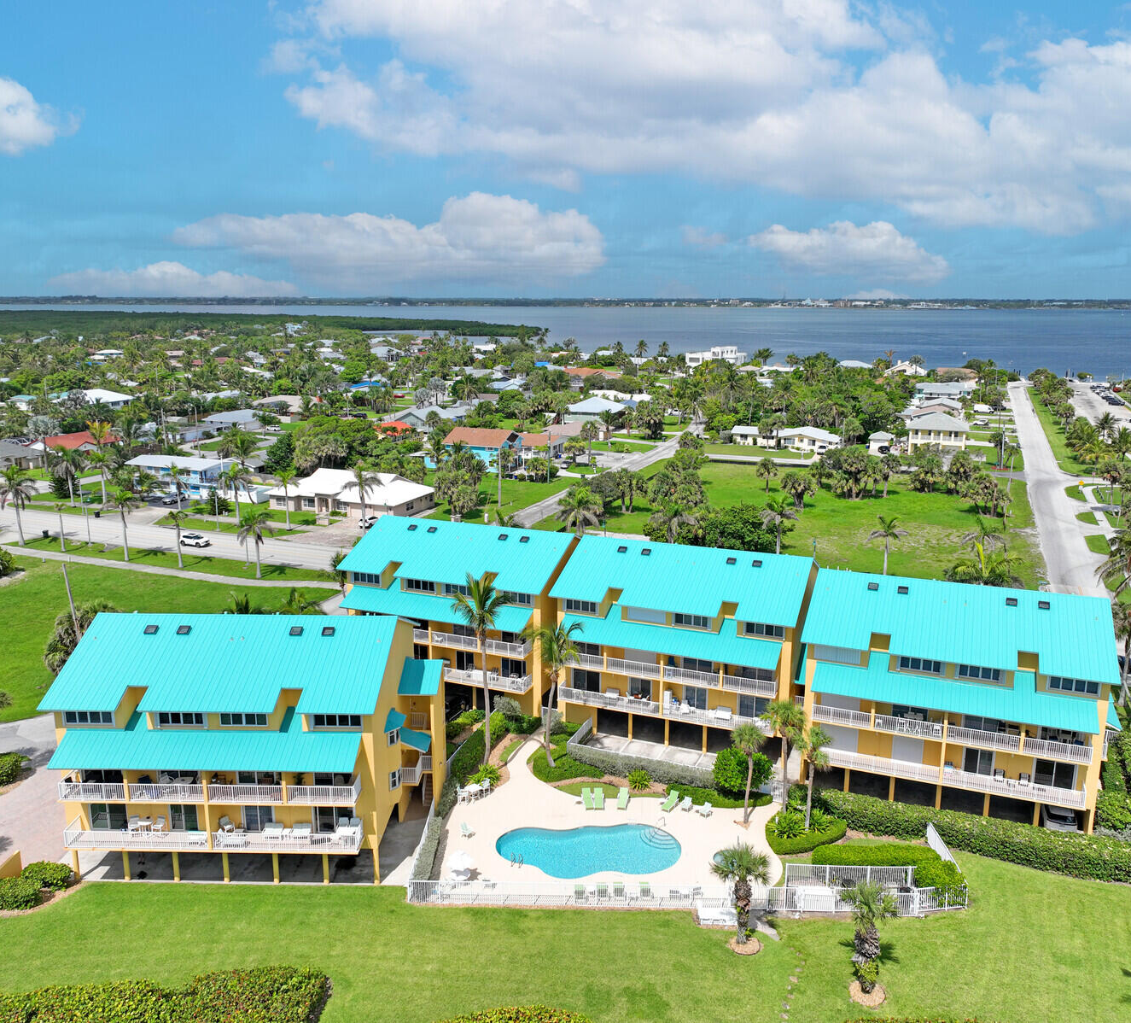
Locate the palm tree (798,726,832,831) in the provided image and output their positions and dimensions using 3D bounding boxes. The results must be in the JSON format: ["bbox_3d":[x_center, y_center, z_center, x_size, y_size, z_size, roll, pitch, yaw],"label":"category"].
[{"bbox_3d":[15.960,17.182,60.673,2.300,7.400,2.400,0,13,0],"label":"palm tree"}]

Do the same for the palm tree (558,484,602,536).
[{"bbox_3d":[1.951,1.643,124.356,5.715,10.559,5.715,0,13,0],"label":"palm tree"}]

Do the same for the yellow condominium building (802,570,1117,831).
[{"bbox_3d":[26.147,11.551,64.615,18.076,13.497,15.203,5,14,21],"label":"yellow condominium building"}]

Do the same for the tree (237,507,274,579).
[{"bbox_3d":[-37.759,3.797,115.704,4.500,9.000,4.500,0,13,0],"label":"tree"}]

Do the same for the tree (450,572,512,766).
[{"bbox_3d":[-5.715,11.011,64.974,4.158,14.034,4.158,-1,13,-5],"label":"tree"}]

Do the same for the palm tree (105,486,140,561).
[{"bbox_3d":[-58.317,1.751,125.181,4.491,9.984,4.491,0,13,0],"label":"palm tree"}]

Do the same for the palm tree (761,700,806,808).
[{"bbox_3d":[13.542,15.552,59.504,2.786,7.595,2.786,3,13,14],"label":"palm tree"}]

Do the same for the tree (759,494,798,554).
[{"bbox_3d":[25.916,3.483,115.401,4.653,10.918,4.653,0,13,0],"label":"tree"}]

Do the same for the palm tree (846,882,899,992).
[{"bbox_3d":[14.889,20.876,46.256,2.533,5.879,2.533,0,13,0],"label":"palm tree"}]

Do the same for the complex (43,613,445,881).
[{"bbox_3d":[-18.848,13.619,60.052,20.890,14.470,16.120,0,13,1],"label":"complex"}]

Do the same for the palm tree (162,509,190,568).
[{"bbox_3d":[-49.258,3.509,120.259,3.500,7.500,3.500,0,13,0],"label":"palm tree"}]

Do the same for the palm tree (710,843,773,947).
[{"bbox_3d":[8.761,19.369,47.740,3.103,5.342,3.103,3,13,12],"label":"palm tree"}]

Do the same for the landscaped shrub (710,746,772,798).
[{"bbox_3d":[12.108,18.032,65.378,4.100,3.650,3.900,0,13,0],"label":"landscaped shrub"}]

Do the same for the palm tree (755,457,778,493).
[{"bbox_3d":[35.972,-6.508,169.735,3.817,6.450,3.817,0,13,0],"label":"palm tree"}]

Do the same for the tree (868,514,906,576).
[{"bbox_3d":[37.415,5.096,110.925,4.351,9.745,4.351,0,13,0],"label":"tree"}]

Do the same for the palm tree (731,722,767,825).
[{"bbox_3d":[11.860,17.096,61.579,2.350,7.150,2.350,0,13,0],"label":"palm tree"}]

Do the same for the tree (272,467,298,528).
[{"bbox_3d":[-41.246,-1.782,139.665,3.600,9.300,3.600,0,13,0],"label":"tree"}]

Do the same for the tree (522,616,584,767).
[{"bbox_3d":[-0.931,13.420,68.751,4.300,11.100,4.200,0,13,0],"label":"tree"}]

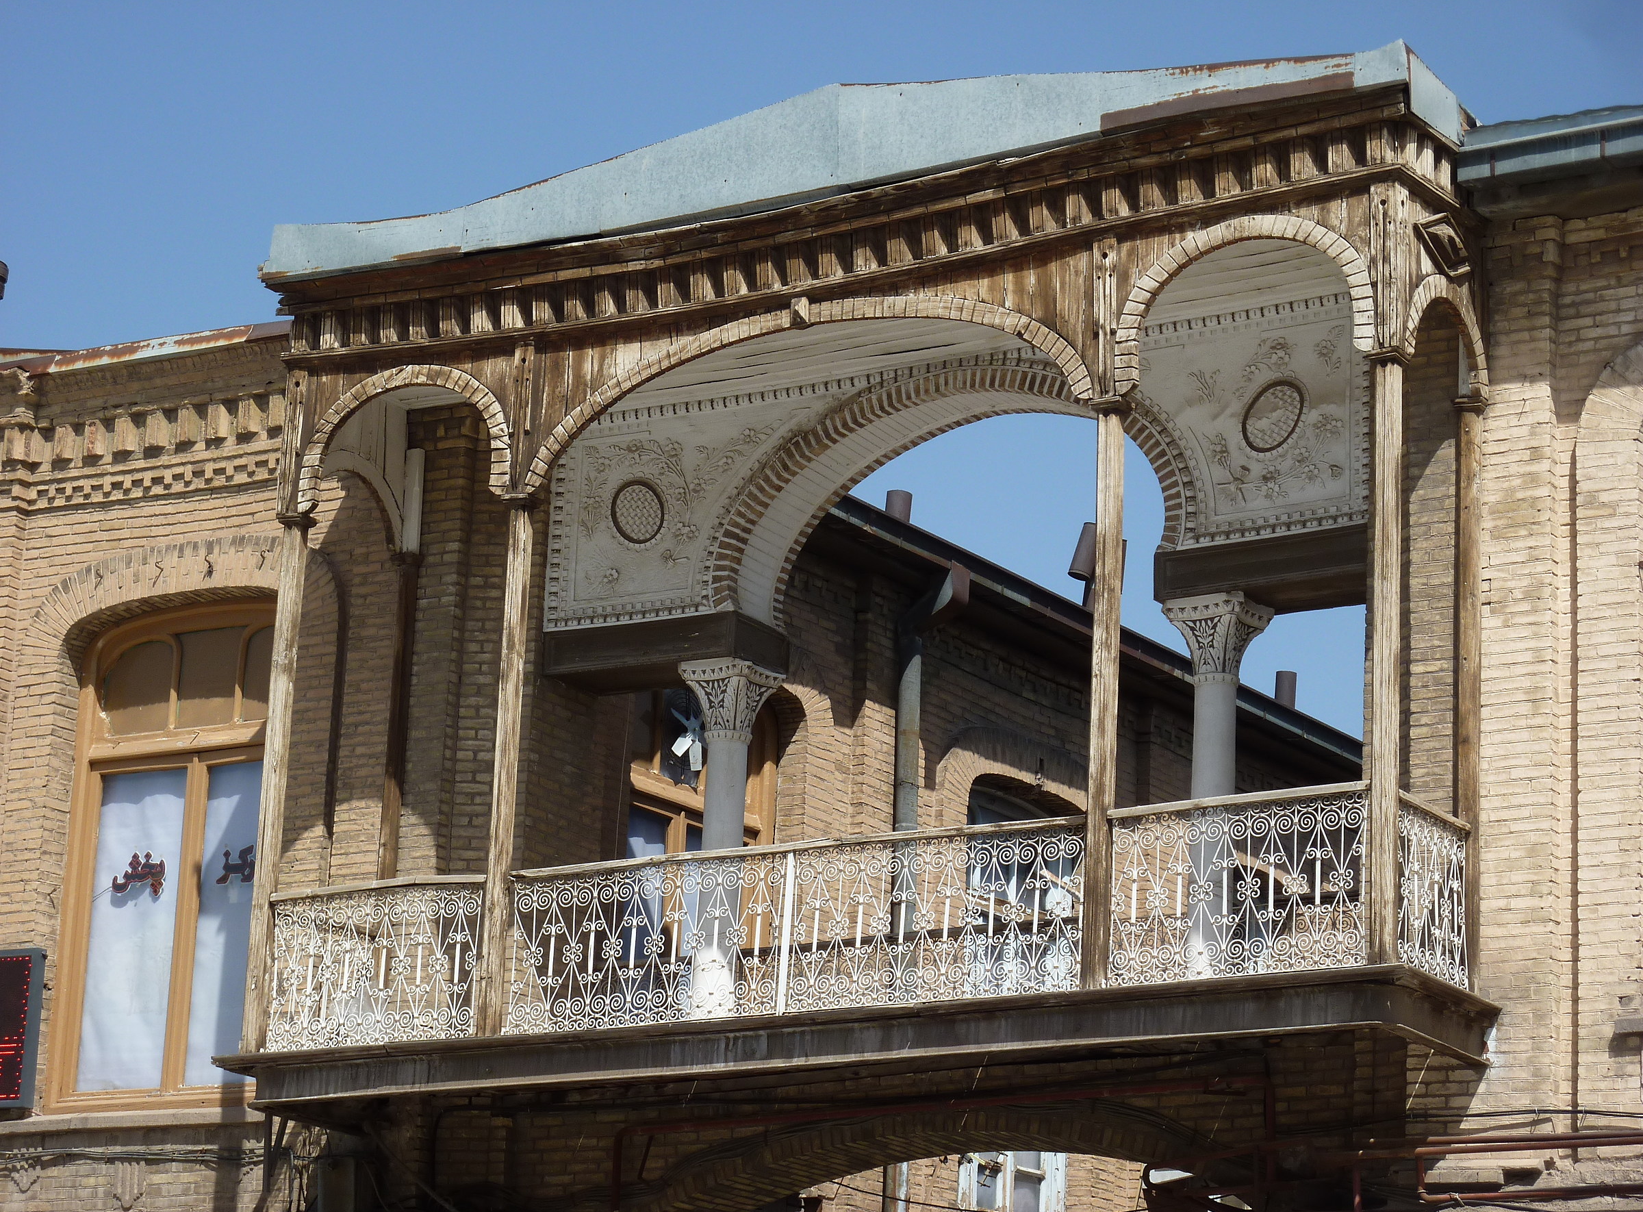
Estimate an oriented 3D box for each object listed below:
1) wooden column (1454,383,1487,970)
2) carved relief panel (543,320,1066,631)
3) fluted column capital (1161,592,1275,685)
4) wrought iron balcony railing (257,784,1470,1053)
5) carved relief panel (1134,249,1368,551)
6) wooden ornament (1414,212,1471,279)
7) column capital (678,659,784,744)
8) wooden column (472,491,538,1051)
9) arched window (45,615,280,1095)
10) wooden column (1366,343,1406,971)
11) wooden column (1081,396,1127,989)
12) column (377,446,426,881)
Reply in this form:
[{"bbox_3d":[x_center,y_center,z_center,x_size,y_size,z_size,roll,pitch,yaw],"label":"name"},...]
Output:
[{"bbox_3d":[3.003,0.388,22.815,0.135,2.894,0.135,-7,-17,32],"label":"wooden column"},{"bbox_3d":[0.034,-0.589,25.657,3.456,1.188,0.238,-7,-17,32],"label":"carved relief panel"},{"bbox_3d":[2.046,0.210,25.661,0.416,0.445,0.396,-7,-19,31],"label":"fluted column capital"},{"bbox_3d":[0.064,1.723,24.943,6.593,0.871,0.970,-7,-19,31],"label":"wrought iron balcony railing"},{"bbox_3d":[2.231,-0.975,25.567,1.386,1.337,0.119,-7,-19,31],"label":"carved relief panel"},{"bbox_3d":[2.894,-1.697,22.956,0.076,0.302,0.594,-7,-17,32],"label":"wooden ornament"},{"bbox_3d":[-0.487,0.520,25.907,0.389,0.464,0.389,-7,-17,32],"label":"column capital"},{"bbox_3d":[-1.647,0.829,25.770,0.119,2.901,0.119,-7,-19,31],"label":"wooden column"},{"bbox_3d":[-3.460,1.329,27.091,1.696,2.819,0.162,-7,-17,32],"label":"arched window"},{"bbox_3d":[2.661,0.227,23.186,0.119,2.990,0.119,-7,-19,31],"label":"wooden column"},{"bbox_3d":[1.310,0.375,22.832,0.146,2.819,0.146,-7,-17,32],"label":"wooden column"},{"bbox_3d":[-2.282,0.761,26.264,0.151,3.348,0.151,-7,-17,32],"label":"column"}]

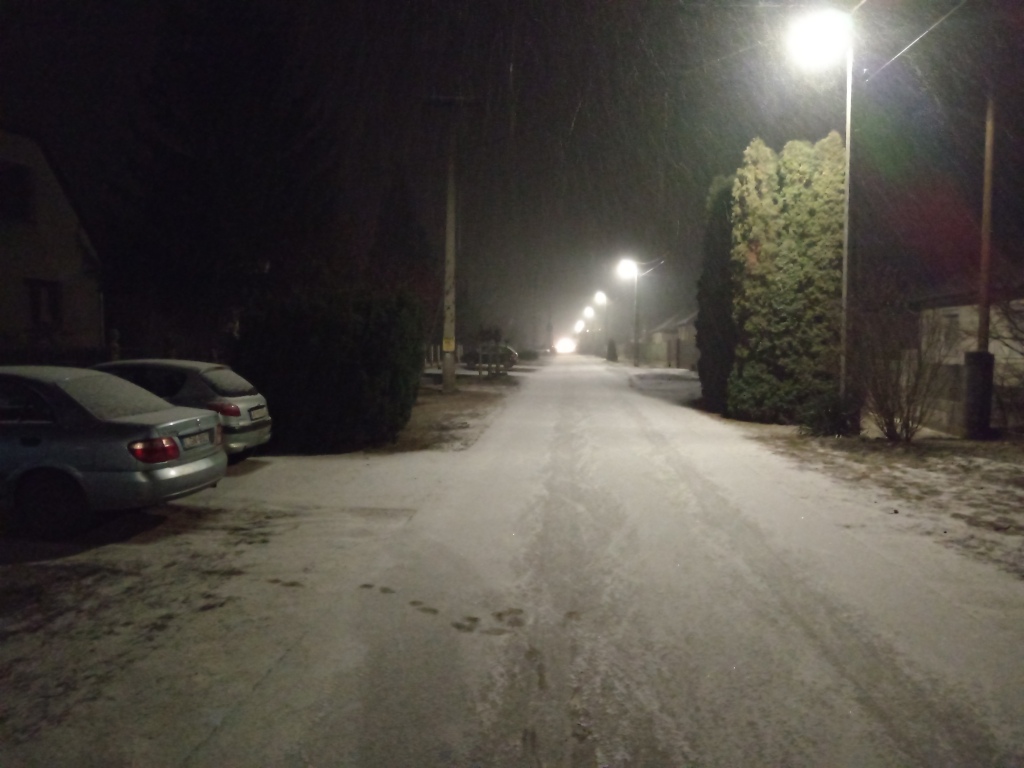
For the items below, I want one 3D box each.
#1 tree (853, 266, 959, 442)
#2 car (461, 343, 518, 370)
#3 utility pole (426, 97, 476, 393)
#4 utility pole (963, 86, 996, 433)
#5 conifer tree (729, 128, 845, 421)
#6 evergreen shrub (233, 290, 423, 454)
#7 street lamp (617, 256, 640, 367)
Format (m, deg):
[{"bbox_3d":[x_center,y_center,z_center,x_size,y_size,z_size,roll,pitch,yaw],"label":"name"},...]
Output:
[{"bbox_3d":[6.759,-0.374,13.685,1.700,2.720,1.550,0,3,4],"label":"tree"},{"bbox_3d":[-1.506,-1.846,55.962,4.000,1.570,1.700,0,3,4],"label":"car"},{"bbox_3d":[-2.150,-4.856,28.154,1.750,10.250,0.420,0,3,4],"label":"utility pole"},{"bbox_3d":[8.184,-1.998,13.907,0.460,5.950,0.450,0,3,4],"label":"utility pole"},{"bbox_3d":[5.998,-2.298,17.451,2.450,6.200,2.300,0,3,4],"label":"conifer tree"},{"bbox_3d":[-2.937,-0.257,13.140,2.850,2.500,2.400,0,3,4],"label":"evergreen shrub"},{"bbox_3d":[9.111,-5.301,61.308,1.100,8.000,0.350,0,3,4],"label":"street lamp"}]

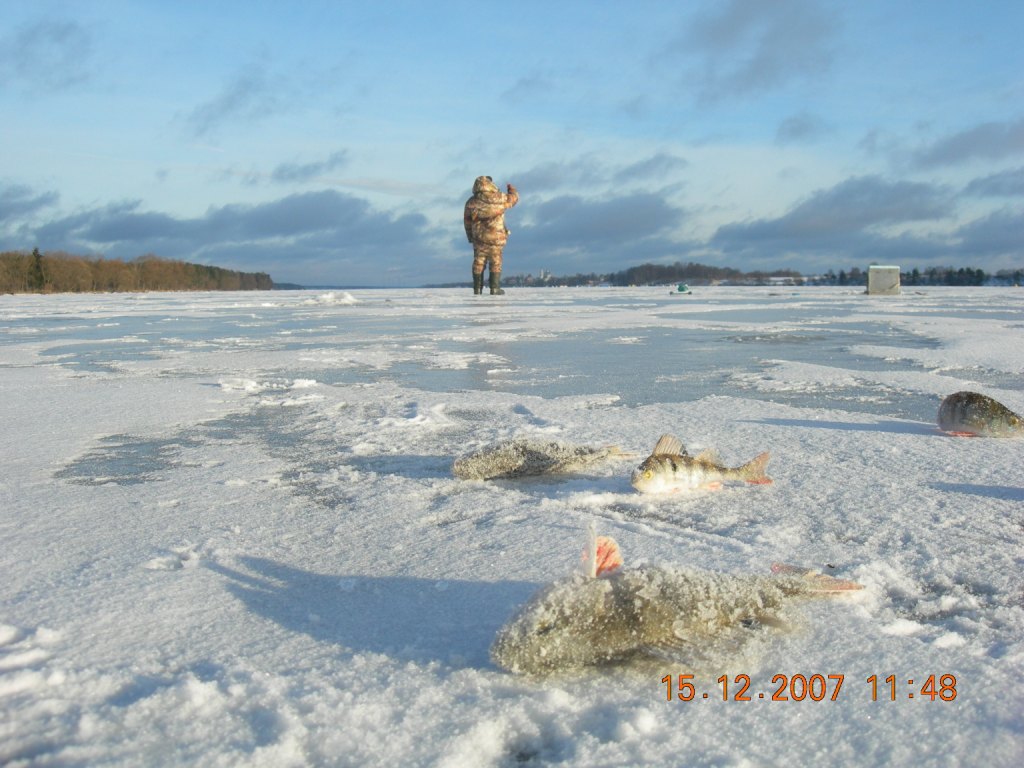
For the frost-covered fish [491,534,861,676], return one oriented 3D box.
[{"bbox_3d":[0.073,0.082,0.453,0.186,0.038,0.048,-3,6,-30],"label":"frost-covered fish"}]

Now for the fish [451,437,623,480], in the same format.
[{"bbox_3d":[0.026,0.053,0.867,0.163,0.027,0.042,-3,6,-32],"label":"fish"}]

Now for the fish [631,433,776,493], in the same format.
[{"bbox_3d":[0.132,0.054,0.780,0.100,0.038,0.027,-1,5,-10],"label":"fish"}]

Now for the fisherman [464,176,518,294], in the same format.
[{"bbox_3d":[-0.308,-2.233,16.900,0.680,1.790,0.500,3,6,33],"label":"fisherman"}]

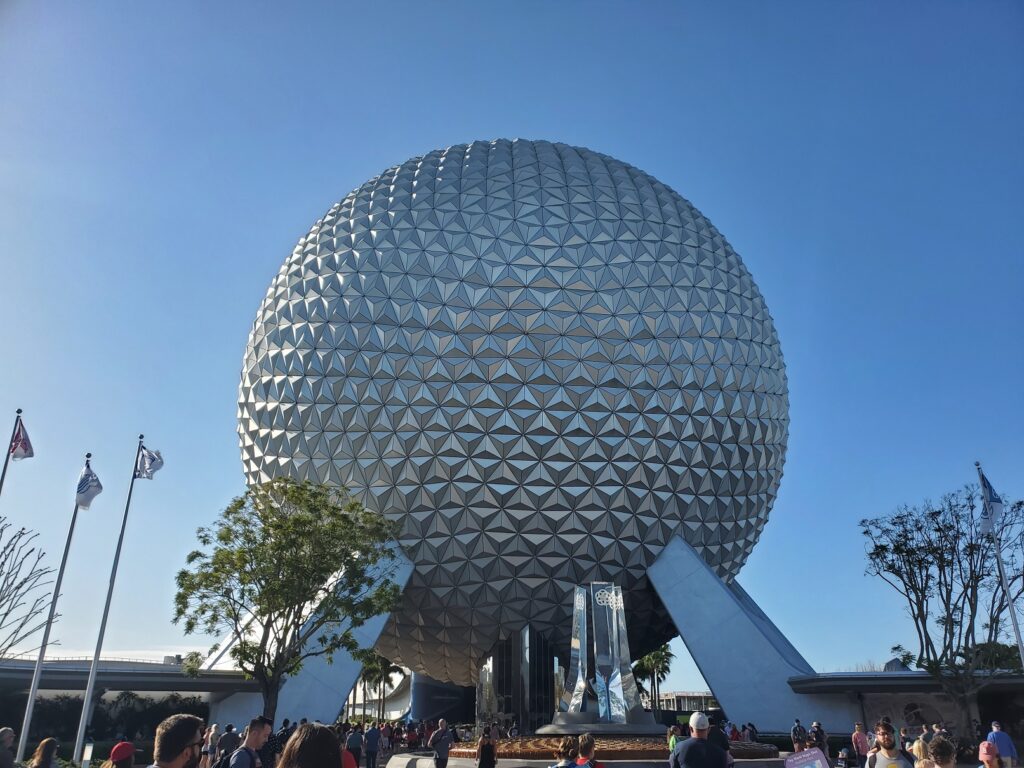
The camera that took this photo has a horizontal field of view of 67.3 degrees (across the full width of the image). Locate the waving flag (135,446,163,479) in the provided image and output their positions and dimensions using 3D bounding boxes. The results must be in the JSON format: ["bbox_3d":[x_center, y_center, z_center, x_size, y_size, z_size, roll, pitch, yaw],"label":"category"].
[{"bbox_3d":[-12.948,2.820,27.452,0.950,1.250,0.400,5,-24,-10],"label":"waving flag"}]

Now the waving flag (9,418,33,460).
[{"bbox_3d":[-16.005,1.821,25.121,0.780,1.380,0.400,5,-24,-10],"label":"waving flag"}]

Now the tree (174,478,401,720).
[{"bbox_3d":[-9.217,9.388,31.354,8.996,11.281,8.626,0,-24,0],"label":"tree"}]

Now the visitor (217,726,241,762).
[{"bbox_3d":[-8.231,10.659,22.071,0.550,1.660,0.400,-7,-25,16],"label":"visitor"}]

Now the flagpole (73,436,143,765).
[{"bbox_3d":[-13.420,6.983,25.633,0.200,11.091,0.200,0,-24,0],"label":"flagpole"}]

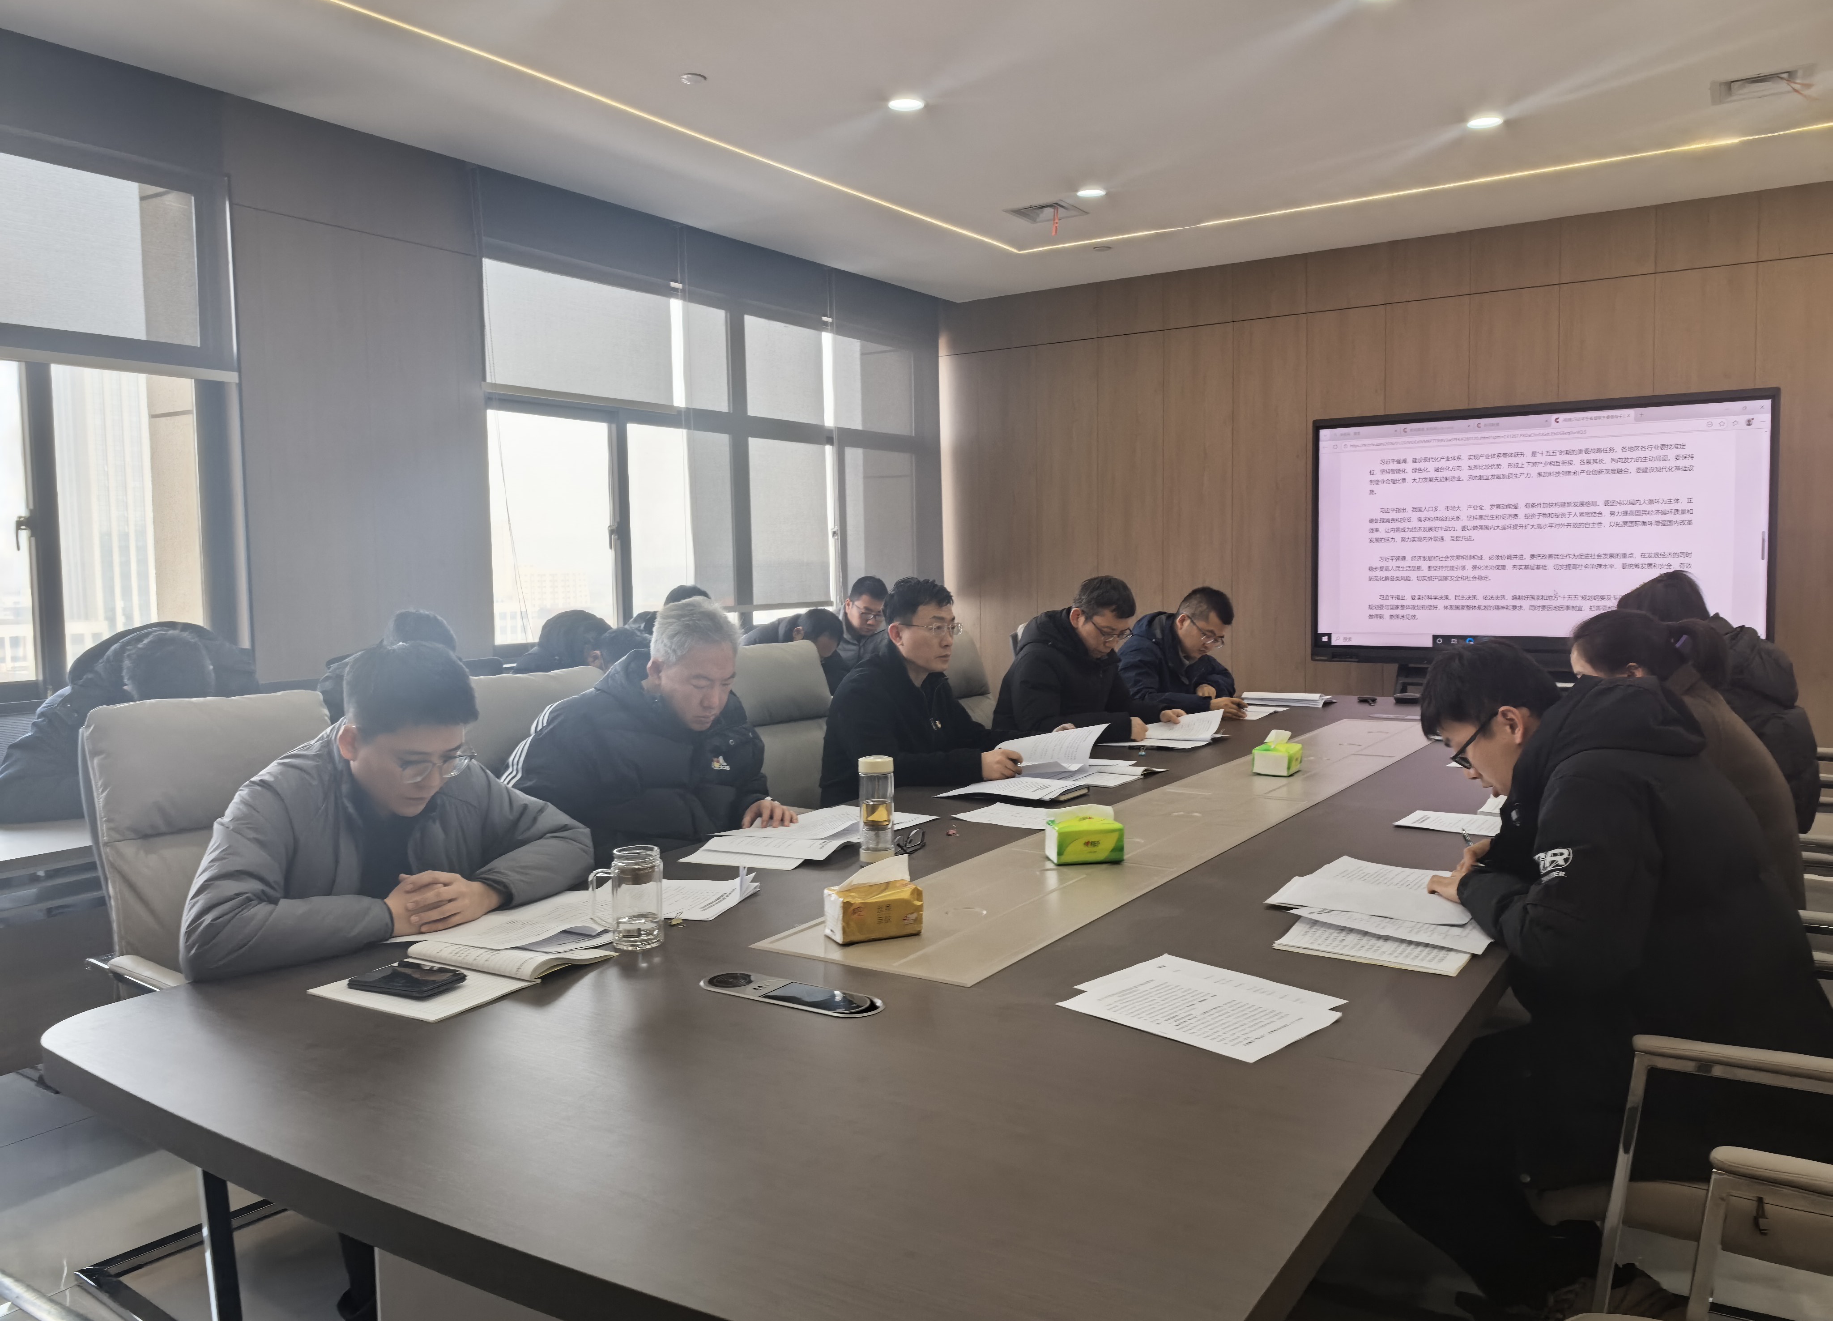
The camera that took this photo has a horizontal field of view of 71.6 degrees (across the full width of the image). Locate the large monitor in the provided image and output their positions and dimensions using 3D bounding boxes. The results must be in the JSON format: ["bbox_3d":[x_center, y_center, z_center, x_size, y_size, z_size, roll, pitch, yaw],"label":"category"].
[{"bbox_3d":[2.813,-0.563,5.887,1.936,1.191,0.100,3,6,35],"label":"large monitor"}]

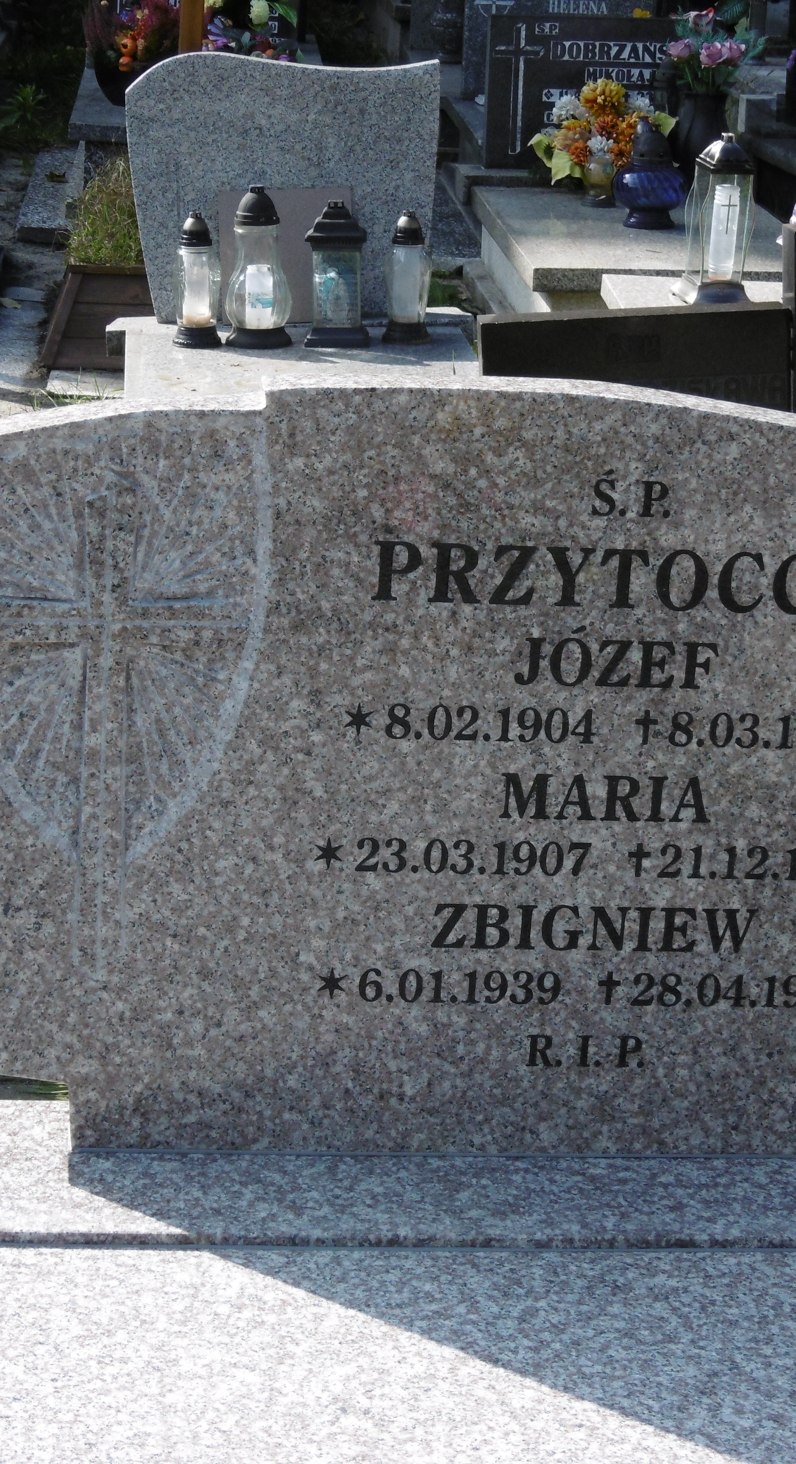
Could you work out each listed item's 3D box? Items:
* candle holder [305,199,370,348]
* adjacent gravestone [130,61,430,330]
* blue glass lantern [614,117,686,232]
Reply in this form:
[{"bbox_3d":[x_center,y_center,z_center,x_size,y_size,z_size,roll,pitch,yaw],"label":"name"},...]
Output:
[{"bbox_3d":[-0.109,-0.836,6.050,0.115,0.256,0.115,0,18,-3],"label":"candle holder"},{"bbox_3d":[-0.218,-1.013,6.220,0.577,0.490,0.080,0,18,-5],"label":"adjacent gravestone"},{"bbox_3d":[0.547,-1.209,7.163,0.155,0.235,0.155,0,18,-5],"label":"blue glass lantern"}]

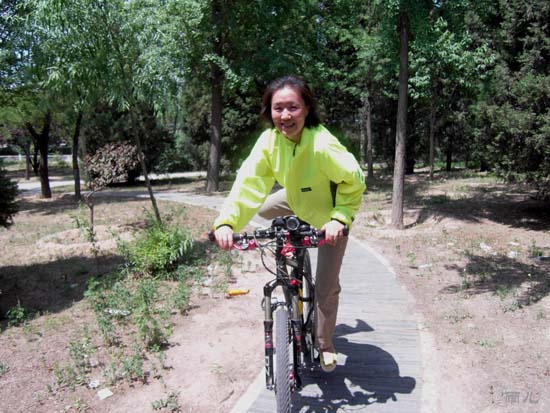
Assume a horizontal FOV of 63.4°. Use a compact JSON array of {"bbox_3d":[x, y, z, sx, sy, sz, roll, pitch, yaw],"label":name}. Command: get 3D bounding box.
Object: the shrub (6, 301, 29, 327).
[{"bbox_3d":[-2.030,0.845,3.510,0.170,0.180,0.170,0,8,0],"label":"shrub"}]

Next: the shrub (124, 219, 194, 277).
[{"bbox_3d":[-1.310,0.450,5.060,0.790,0.600,0.720,0,8,0],"label":"shrub"}]

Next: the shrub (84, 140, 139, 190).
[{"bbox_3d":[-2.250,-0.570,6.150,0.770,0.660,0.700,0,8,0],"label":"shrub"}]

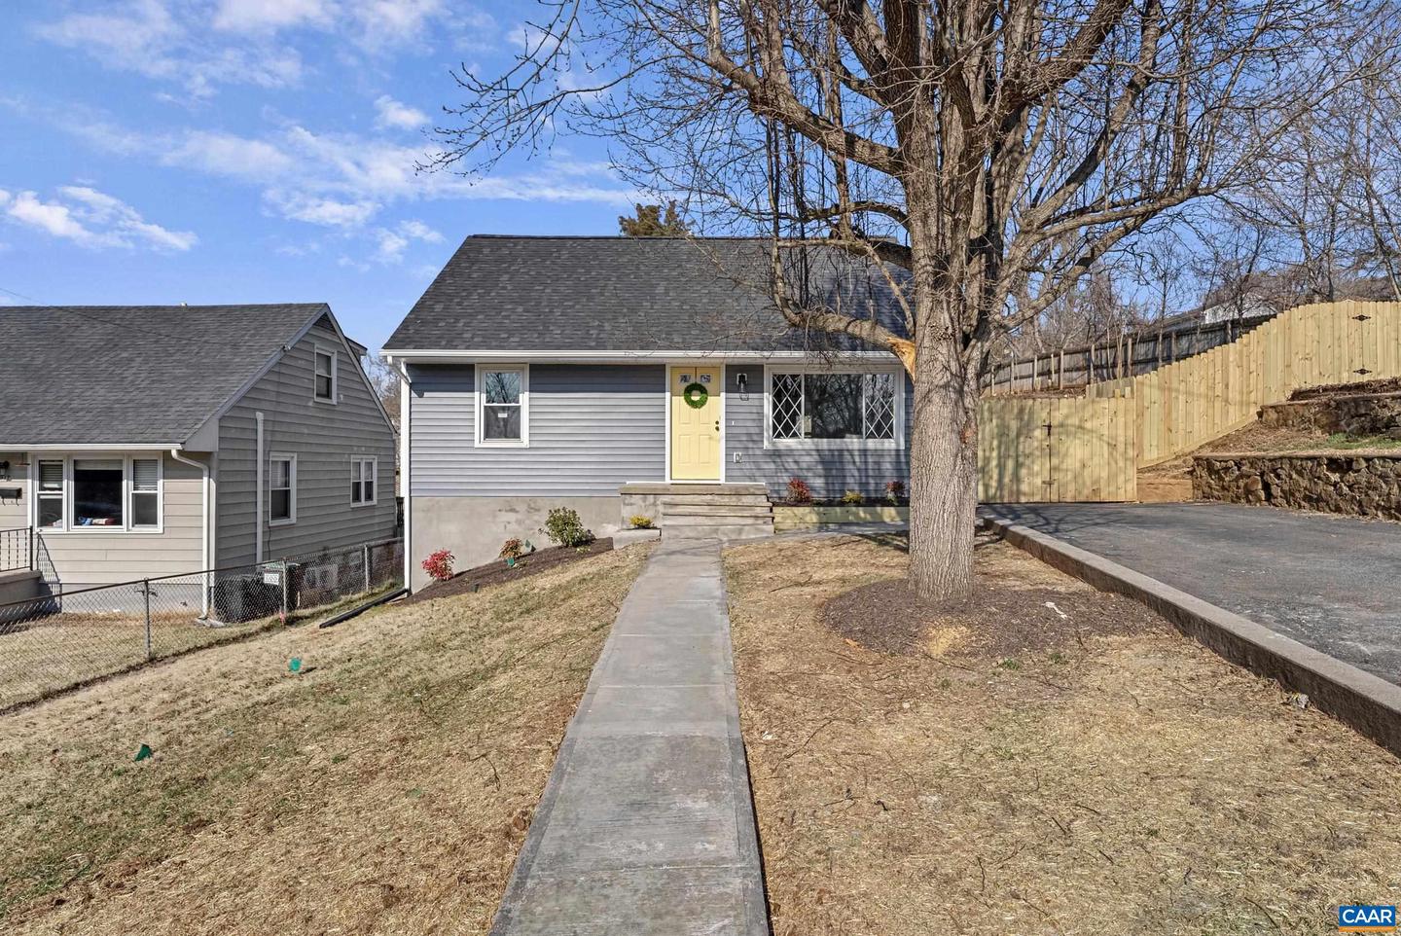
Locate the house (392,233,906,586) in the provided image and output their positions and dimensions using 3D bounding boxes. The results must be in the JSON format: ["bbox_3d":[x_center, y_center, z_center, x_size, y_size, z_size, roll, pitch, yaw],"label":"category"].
[{"bbox_3d":[-0.410,-1.660,16.750,10.350,7.750,9.500,0,0,-1],"label":"house"}]

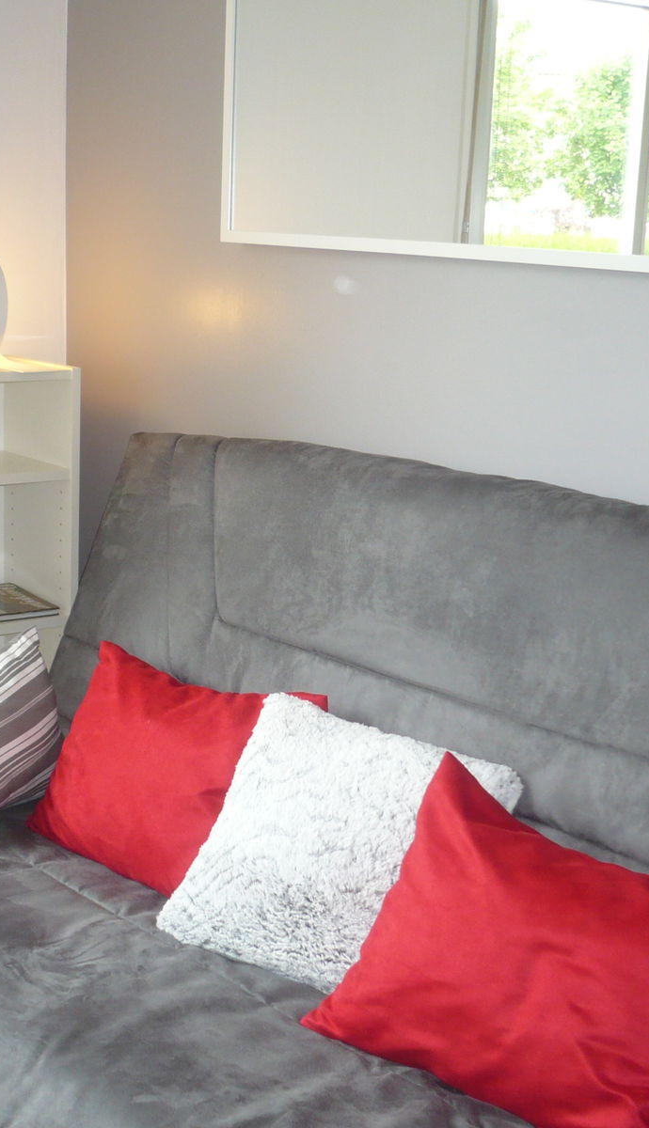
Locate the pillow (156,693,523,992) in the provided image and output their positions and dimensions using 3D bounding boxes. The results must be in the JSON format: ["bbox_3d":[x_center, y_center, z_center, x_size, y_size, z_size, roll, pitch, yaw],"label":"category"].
[{"bbox_3d":[0.011,0.400,2.142,0.420,0.390,0.140,12,-20,33],"label":"pillow"}]

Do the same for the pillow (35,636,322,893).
[{"bbox_3d":[-0.256,0.329,2.492,0.550,0.375,0.140,8,-20,46],"label":"pillow"}]

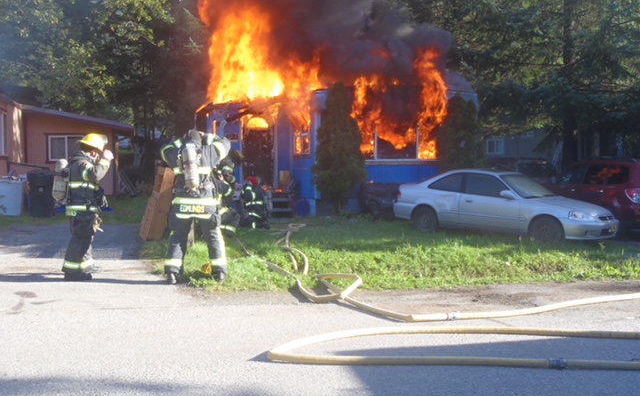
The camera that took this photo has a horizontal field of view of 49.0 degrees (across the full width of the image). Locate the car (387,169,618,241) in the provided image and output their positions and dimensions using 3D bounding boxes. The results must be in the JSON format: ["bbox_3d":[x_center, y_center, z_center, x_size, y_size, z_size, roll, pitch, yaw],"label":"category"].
[{"bbox_3d":[3.654,0.113,14.309,4.450,1.370,1.700,3,5,41],"label":"car"}]

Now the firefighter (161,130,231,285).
[{"bbox_3d":[-1.480,0.110,8.350,0.830,1.820,0.620,0,3,2],"label":"firefighter"}]

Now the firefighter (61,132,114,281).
[{"bbox_3d":[-2.895,0.110,8.750,0.680,1.830,0.600,-1,4,-12],"label":"firefighter"}]

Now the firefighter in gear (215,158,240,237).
[{"bbox_3d":[-1.620,0.000,11.800,0.750,1.380,0.650,1,3,9],"label":"firefighter in gear"}]

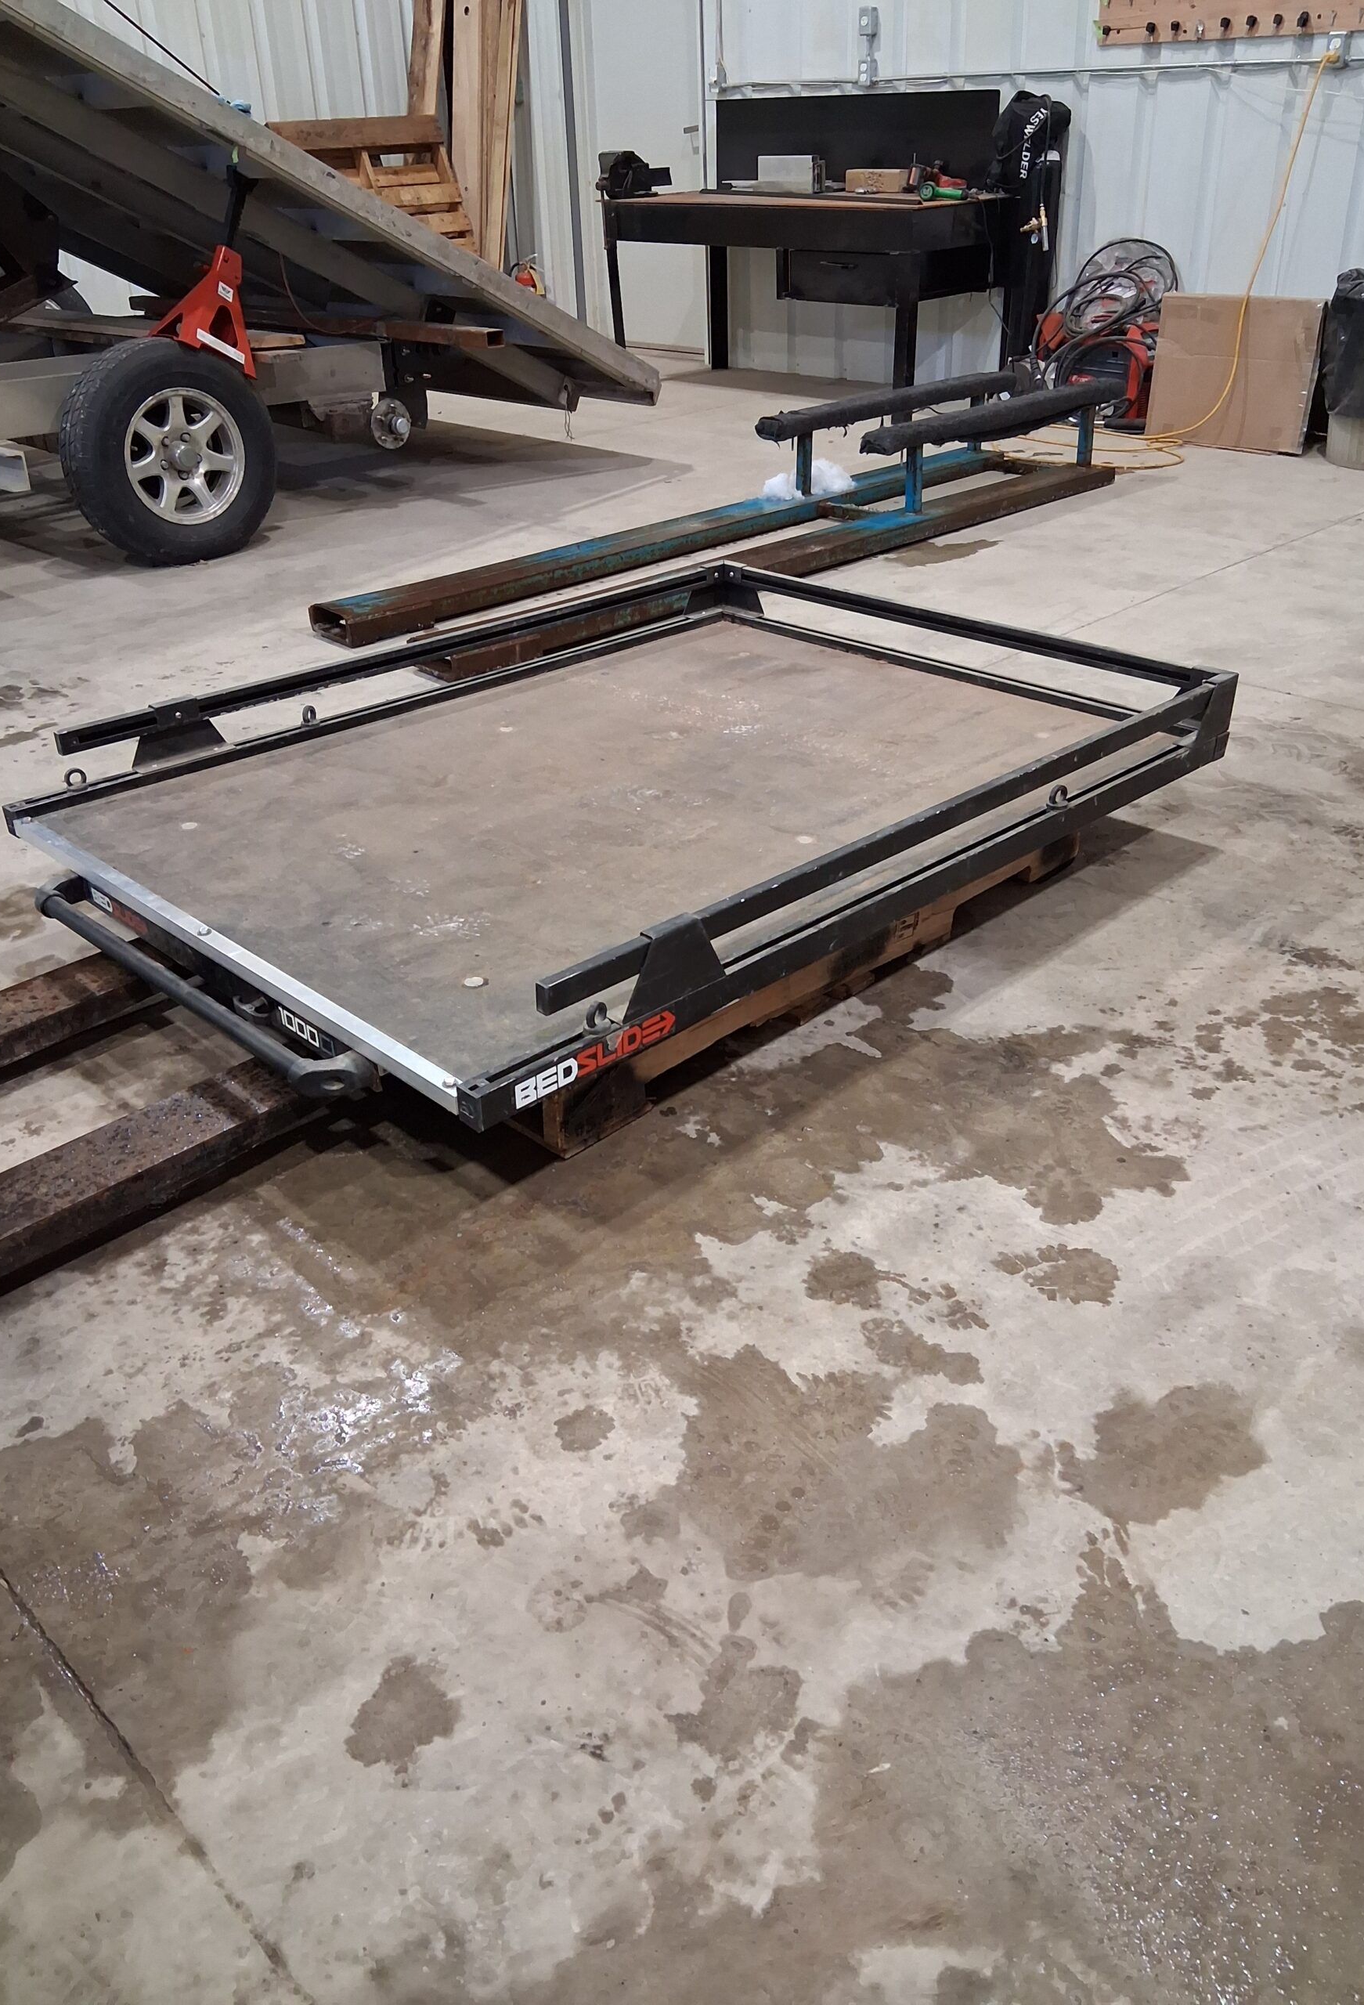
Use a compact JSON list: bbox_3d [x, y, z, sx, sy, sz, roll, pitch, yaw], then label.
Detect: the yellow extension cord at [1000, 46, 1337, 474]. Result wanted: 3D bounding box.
[{"bbox_3d":[1.969,-3.144,6.339,0.892,1.465,1.512,22,37,35],"label":"yellow extension cord"}]

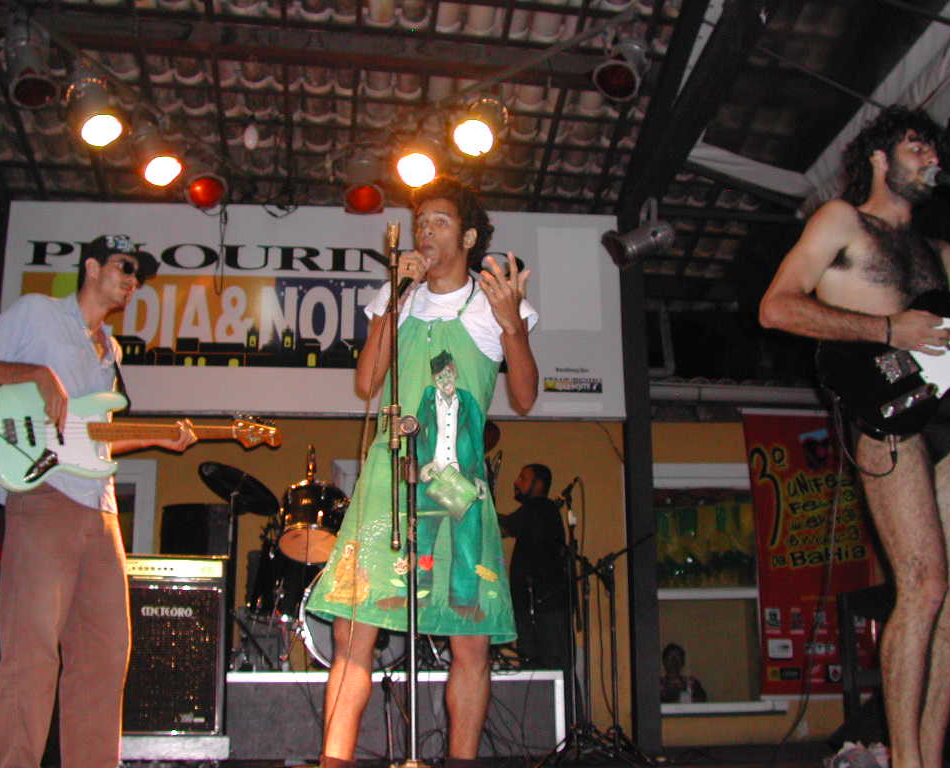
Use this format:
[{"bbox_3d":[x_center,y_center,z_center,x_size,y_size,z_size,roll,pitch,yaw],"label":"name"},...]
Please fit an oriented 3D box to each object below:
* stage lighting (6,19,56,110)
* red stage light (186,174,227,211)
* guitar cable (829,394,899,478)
[{"bbox_3d":[-1.788,-1.310,4.532,0.215,0.320,0.205,-28,-26,29],"label":"stage lighting"},{"bbox_3d":[-1.353,-1.028,5.598,0.205,0.320,0.215,6,-60,-24],"label":"red stage light"},{"bbox_3d":[0.952,0.128,2.749,0.170,0.205,0.100,-4,-14,17],"label":"guitar cable"}]

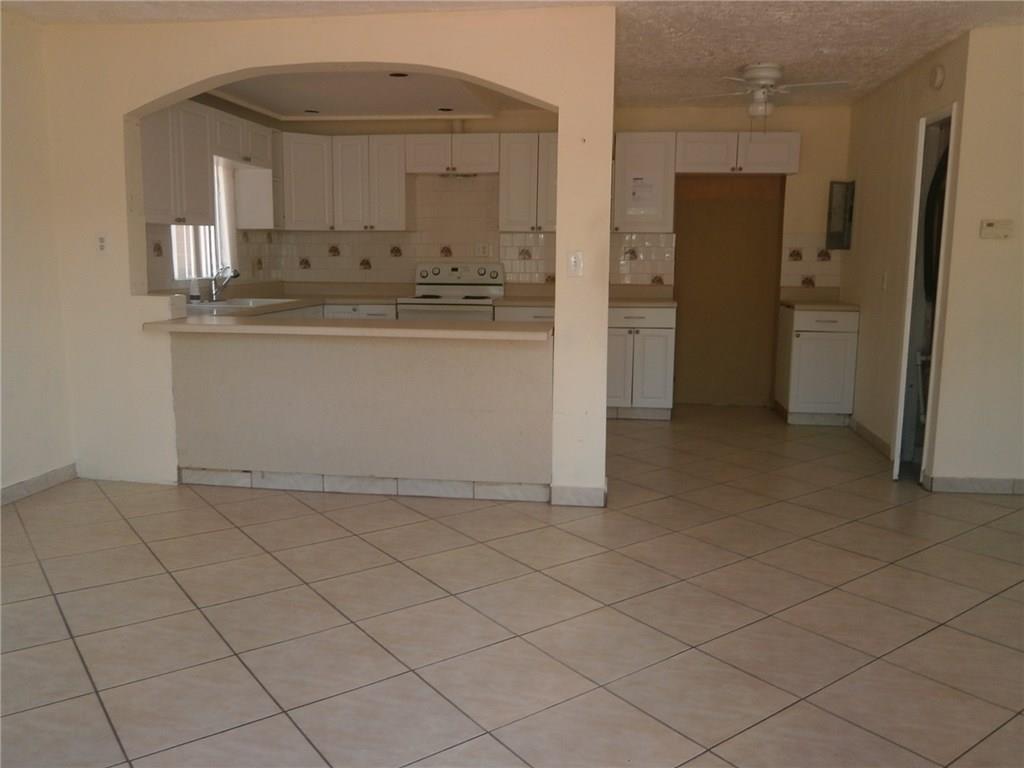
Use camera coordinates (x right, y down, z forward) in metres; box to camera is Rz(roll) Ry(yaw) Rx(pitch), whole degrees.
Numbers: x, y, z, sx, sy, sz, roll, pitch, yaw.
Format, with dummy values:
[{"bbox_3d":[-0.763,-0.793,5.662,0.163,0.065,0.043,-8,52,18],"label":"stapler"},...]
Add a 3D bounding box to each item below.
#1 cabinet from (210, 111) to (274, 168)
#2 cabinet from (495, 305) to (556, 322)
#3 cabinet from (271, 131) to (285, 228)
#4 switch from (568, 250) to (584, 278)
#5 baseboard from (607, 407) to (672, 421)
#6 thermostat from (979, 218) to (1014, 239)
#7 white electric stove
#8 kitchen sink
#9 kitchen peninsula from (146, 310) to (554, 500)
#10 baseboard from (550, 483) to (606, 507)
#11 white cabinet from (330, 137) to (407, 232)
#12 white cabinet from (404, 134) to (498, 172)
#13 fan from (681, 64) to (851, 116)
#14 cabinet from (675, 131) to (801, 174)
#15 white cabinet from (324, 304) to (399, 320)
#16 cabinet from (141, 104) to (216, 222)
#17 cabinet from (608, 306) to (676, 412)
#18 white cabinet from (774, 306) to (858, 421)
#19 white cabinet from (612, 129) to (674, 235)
[{"bbox_3d":[-2.036,-1.716,5.445,0.305,0.297,0.874,2,9,7],"label":"cabinet"},{"bbox_3d":[0.281,-0.227,6.255,0.760,0.895,0.620,2,9,7],"label":"cabinet"},{"bbox_3d":[-1.977,-1.580,5.945,0.315,0.754,0.200,2,9,7],"label":"cabinet"},{"bbox_3d":[0.311,-0.579,3.706,0.074,0.120,0.012,2,9,7],"label":"switch"},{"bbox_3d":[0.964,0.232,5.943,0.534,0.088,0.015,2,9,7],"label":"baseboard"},{"bbox_3d":[2.495,-0.796,3.966,0.157,0.098,0.029,2,9,7],"label":"thermostat"},{"bbox_3d":[-0.479,-0.372,6.203,0.759,1.172,0.608,2,9,7],"label":"white electric stove"},{"bbox_3d":[-1.926,-0.508,5.478,0.550,0.195,0.800,2,9,7],"label":"kitchen sink"},{"bbox_3d":[-0.831,0.122,4.095,2.108,0.898,0.569,2,9,7],"label":"kitchen peninsula"},{"bbox_3d":[0.338,0.572,3.890,0.282,0.095,0.017,2,9,7],"label":"baseboard"},{"bbox_3d":[-1.132,-1.638,6.357,0.606,0.754,0.324,2,9,7],"label":"white cabinet"},{"bbox_3d":[-0.453,-1.838,6.239,0.758,0.307,0.324,2,9,7],"label":"white cabinet"},{"bbox_3d":[1.549,-1.812,4.751,1.040,0.320,1.040,2,9,7],"label":"fan"},{"bbox_3d":[1.723,-1.774,5.976,0.909,0.307,0.324,2,9,7],"label":"cabinet"},{"bbox_3d":[-1.161,-0.290,6.321,0.589,0.769,0.560,2,9,7],"label":"white cabinet"},{"bbox_3d":[-2.153,-1.352,4.661,0.305,0.754,0.799,2,9,7],"label":"cabinet"},{"bbox_3d":[0.969,-0.233,6.071,0.584,0.769,0.560,2,9,7],"label":"cabinet"},{"bbox_3d":[2.356,-0.170,5.997,0.463,0.905,0.630,2,9,7],"label":"white cabinet"},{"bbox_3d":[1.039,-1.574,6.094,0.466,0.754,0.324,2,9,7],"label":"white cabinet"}]

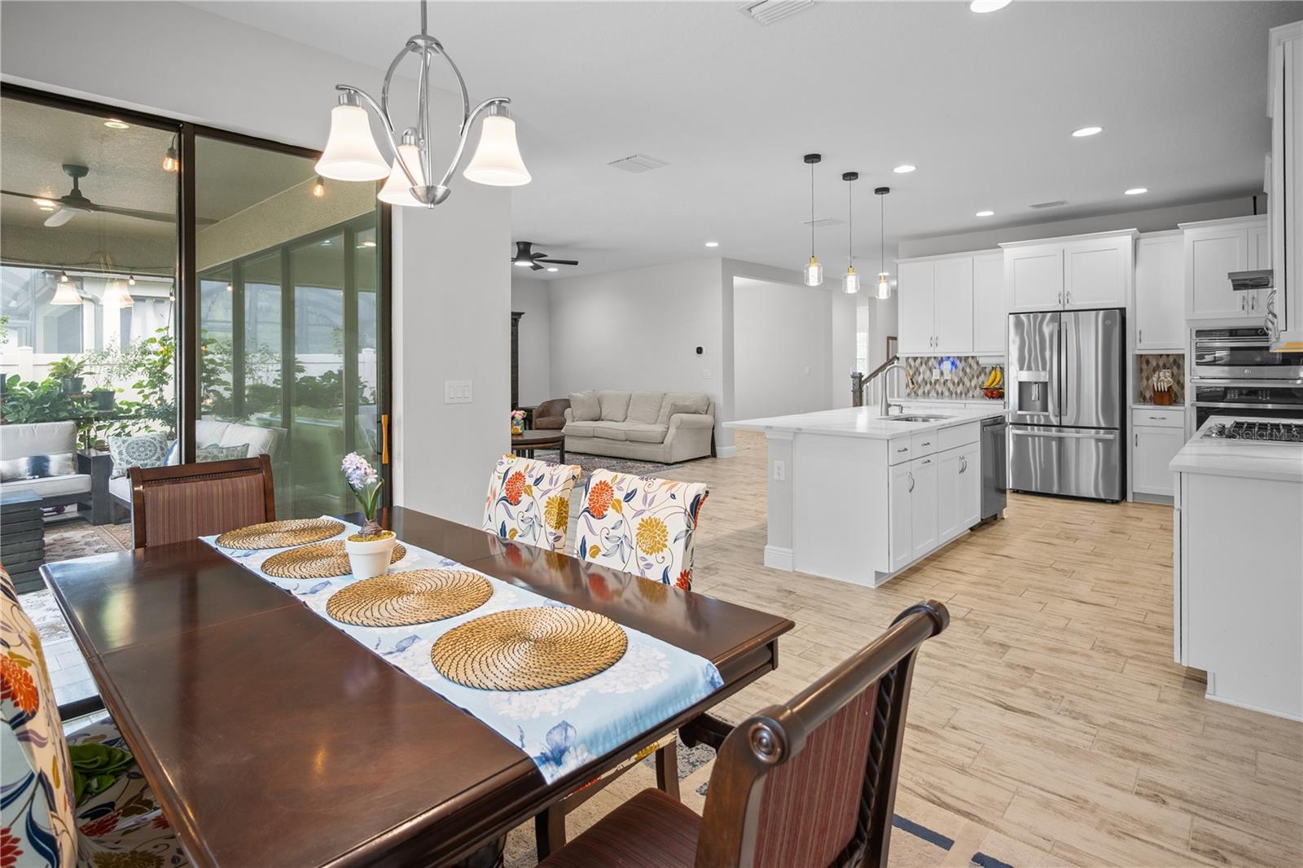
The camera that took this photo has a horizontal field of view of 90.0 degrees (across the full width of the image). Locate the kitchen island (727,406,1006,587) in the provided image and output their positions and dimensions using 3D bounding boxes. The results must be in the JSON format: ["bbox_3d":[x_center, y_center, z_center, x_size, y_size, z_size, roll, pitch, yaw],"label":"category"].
[{"bbox_3d":[1.788,0.320,5.025,1.160,0.914,2.600,4,6,42],"label":"kitchen island"}]

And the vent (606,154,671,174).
[{"bbox_3d":[-0.097,-1.983,4.779,0.330,0.030,0.320,3,5,42],"label":"vent"}]

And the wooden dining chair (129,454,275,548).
[{"bbox_3d":[-1.453,0.598,2.241,0.580,0.955,0.500,3,5,42],"label":"wooden dining chair"}]

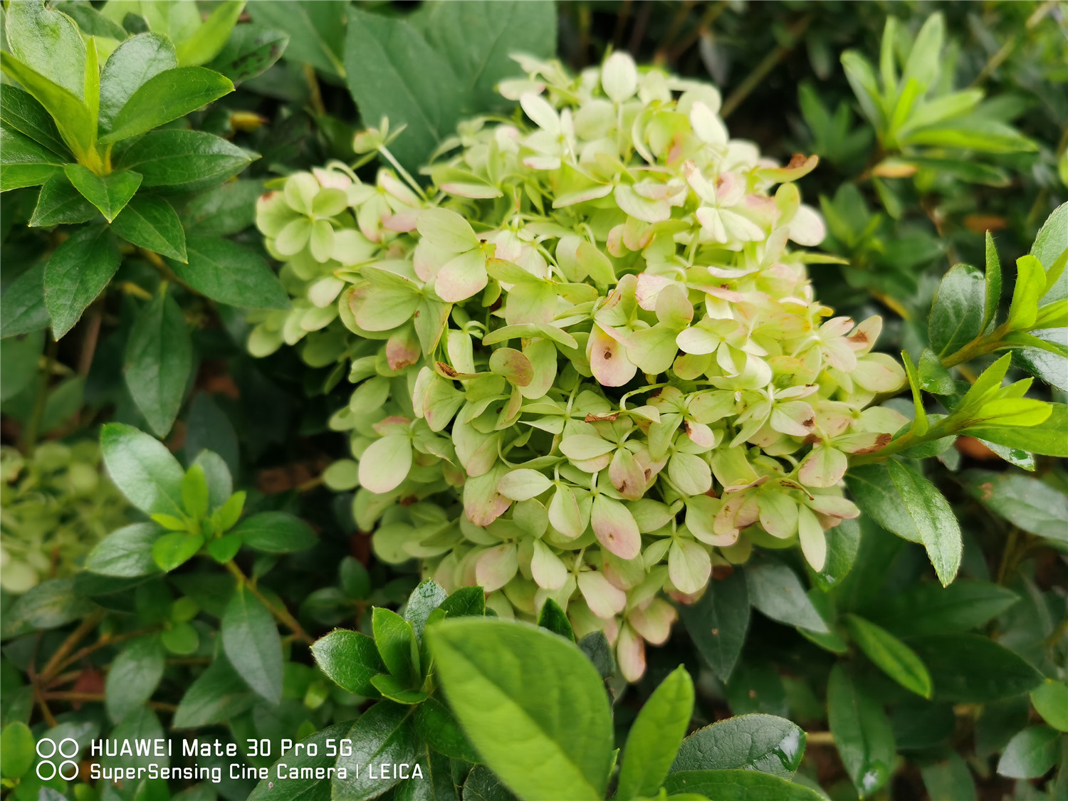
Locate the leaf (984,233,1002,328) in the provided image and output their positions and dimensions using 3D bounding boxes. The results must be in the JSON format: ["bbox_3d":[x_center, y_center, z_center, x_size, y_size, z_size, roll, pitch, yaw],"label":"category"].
[{"bbox_3d":[0.163,-0.042,0.297,0.014,0.035,0.006,-10,12,-39],"label":"leaf"}]

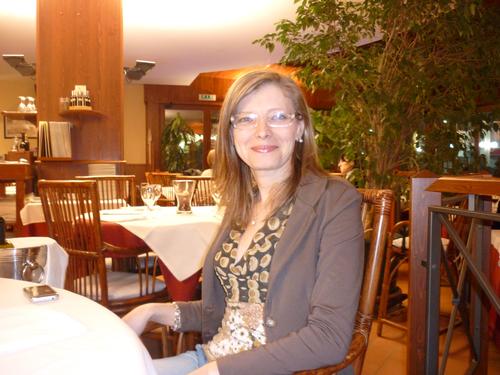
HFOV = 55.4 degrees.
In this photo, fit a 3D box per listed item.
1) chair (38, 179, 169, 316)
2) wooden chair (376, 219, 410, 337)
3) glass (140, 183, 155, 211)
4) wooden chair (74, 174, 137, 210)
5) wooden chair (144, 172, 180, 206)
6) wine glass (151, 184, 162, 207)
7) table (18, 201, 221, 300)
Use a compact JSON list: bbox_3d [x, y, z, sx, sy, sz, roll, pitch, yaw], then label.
[{"bbox_3d":[-0.702,0.441,2.364,0.500,0.965,0.500,3,4,40],"label":"chair"},{"bbox_3d":[1.068,0.462,2.865,0.470,0.890,0.490,-2,3,-37],"label":"wooden chair"},{"bbox_3d":[-0.645,0.060,3.007,0.080,0.175,0.080,0,3,0],"label":"glass"},{"bbox_3d":[-0.912,0.401,3.283,0.510,0.955,0.510,-2,3,-35],"label":"wooden chair"},{"bbox_3d":[-0.691,0.330,4.722,0.510,0.960,0.510,3,4,41],"label":"wooden chair"},{"bbox_3d":[-0.605,0.059,3.107,0.078,0.168,0.078,0,3,0],"label":"wine glass"},{"bbox_3d":[-0.462,0.526,2.859,1.100,0.750,1.080,0,3,0],"label":"table"}]

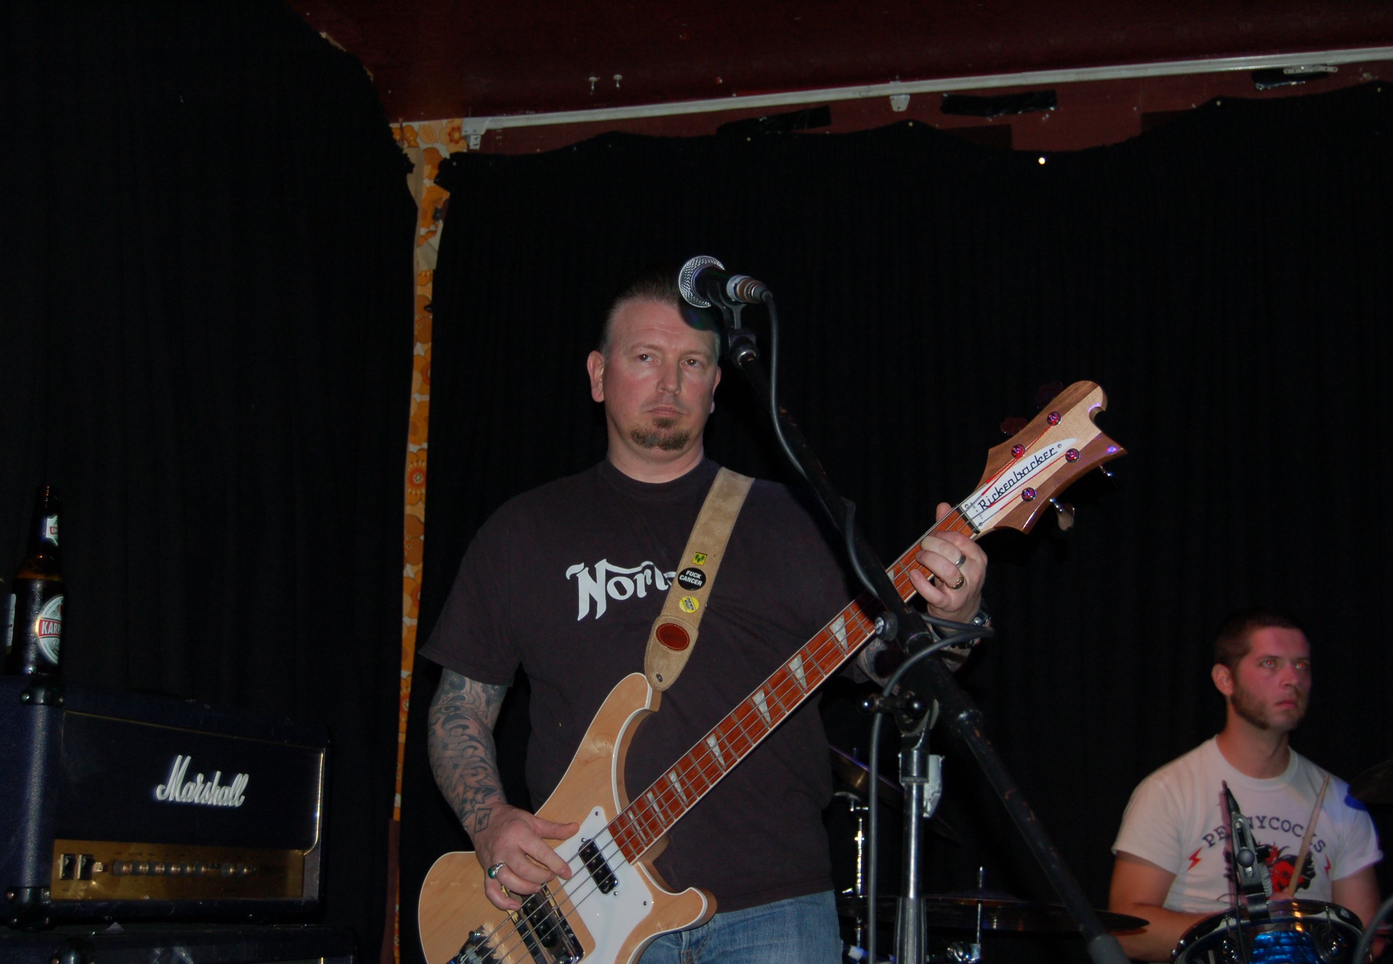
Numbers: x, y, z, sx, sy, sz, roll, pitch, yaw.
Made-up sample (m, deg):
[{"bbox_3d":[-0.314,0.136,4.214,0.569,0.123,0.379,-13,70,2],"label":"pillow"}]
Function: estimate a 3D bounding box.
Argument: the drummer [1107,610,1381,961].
[{"bbox_3d":[1.027,0.871,3.603,0.600,1.350,0.720,1,-11,2],"label":"drummer"}]

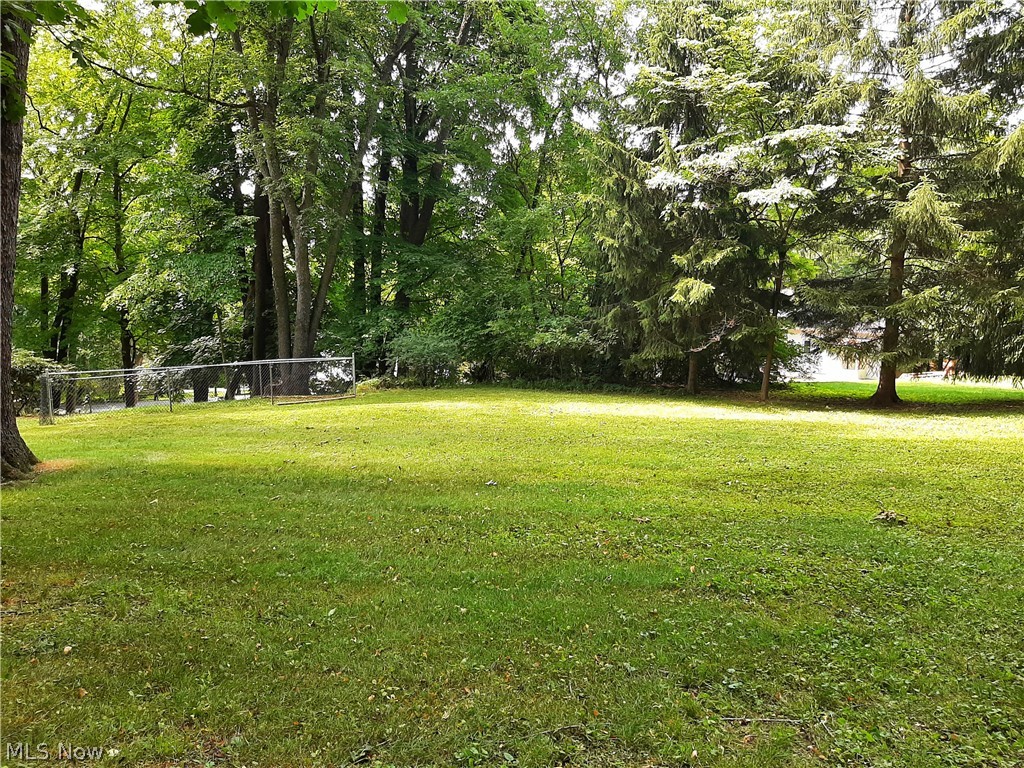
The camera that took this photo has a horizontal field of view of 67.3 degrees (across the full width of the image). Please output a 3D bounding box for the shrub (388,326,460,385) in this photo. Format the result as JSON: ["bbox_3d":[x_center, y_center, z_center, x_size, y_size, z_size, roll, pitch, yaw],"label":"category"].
[{"bbox_3d":[-2.890,-0.913,26.000,2.434,2.062,2.100,-1,3,-6],"label":"shrub"}]

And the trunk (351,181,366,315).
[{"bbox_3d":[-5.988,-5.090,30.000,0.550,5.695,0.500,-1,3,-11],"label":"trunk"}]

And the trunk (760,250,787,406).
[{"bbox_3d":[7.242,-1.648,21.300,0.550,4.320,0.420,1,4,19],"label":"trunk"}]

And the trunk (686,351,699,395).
[{"bbox_3d":[5.633,-0.359,24.000,0.360,1.373,0.350,0,3,13],"label":"trunk"}]

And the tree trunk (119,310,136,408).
[{"bbox_3d":[-12.998,-0.828,26.000,0.550,3.313,0.480,-2,4,-26],"label":"tree trunk"}]

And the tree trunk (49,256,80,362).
[{"bbox_3d":[-16.292,-2.567,28.000,1.000,4.150,0.700,-2,4,-30],"label":"tree trunk"}]

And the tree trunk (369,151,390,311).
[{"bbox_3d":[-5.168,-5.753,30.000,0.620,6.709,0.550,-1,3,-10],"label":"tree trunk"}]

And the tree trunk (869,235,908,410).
[{"bbox_3d":[10.058,-1.728,20.600,0.850,4.661,0.700,1,4,26],"label":"tree trunk"}]

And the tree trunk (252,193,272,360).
[{"bbox_3d":[-8.759,-3.598,27.000,0.660,6.389,0.620,-2,3,-18],"label":"tree trunk"}]

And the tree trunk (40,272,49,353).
[{"bbox_3d":[-20.059,-2.896,33.000,0.340,3.776,0.330,-2,4,-31],"label":"tree trunk"}]

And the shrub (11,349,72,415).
[{"bbox_3d":[-12.313,-0.052,20.000,1.768,1.742,1.600,-3,4,-32],"label":"shrub"}]

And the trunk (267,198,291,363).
[{"bbox_3d":[-7.406,-3.138,24.500,0.600,5.543,0.480,-1,3,-17],"label":"trunk"}]

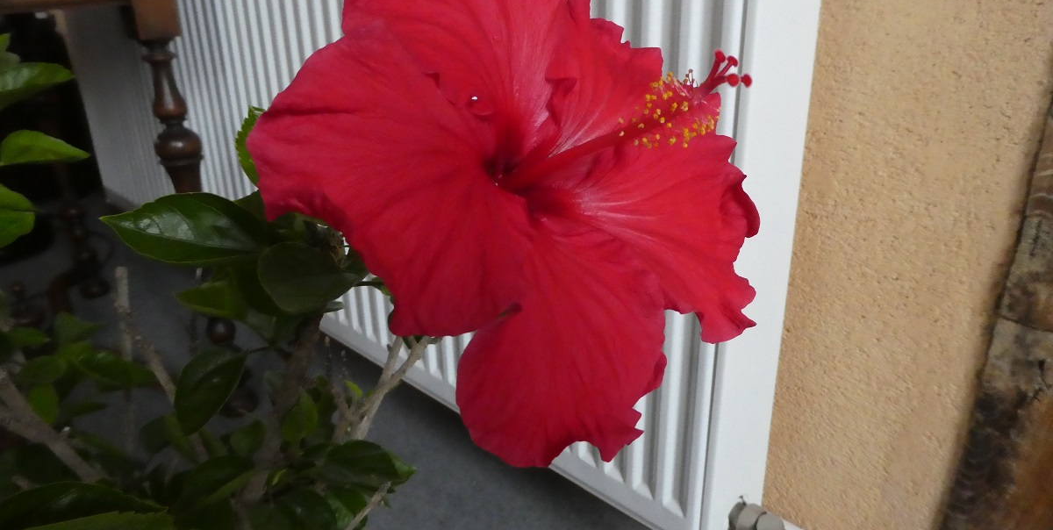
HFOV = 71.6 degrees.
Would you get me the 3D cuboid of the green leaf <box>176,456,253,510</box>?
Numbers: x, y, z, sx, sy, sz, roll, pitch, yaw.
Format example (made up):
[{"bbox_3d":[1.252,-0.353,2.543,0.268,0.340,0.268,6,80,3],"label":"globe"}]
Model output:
[{"bbox_3d":[-0.179,0.125,0.420,0.042,0.023,0.020,-12,23,-26],"label":"green leaf"}]

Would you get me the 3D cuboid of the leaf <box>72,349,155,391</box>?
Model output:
[{"bbox_3d":[-0.271,0.070,0.480,0.050,0.020,0.020,-14,24,-30],"label":"leaf"}]

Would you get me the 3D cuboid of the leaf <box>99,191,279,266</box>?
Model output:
[{"bbox_3d":[-0.130,-0.014,0.280,0.064,0.010,0.036,11,27,-6],"label":"leaf"}]

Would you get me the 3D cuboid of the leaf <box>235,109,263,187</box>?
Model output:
[{"bbox_3d":[-0.134,-0.057,0.360,0.027,0.046,0.016,-9,22,-19],"label":"leaf"}]

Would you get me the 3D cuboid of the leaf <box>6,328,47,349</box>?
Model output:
[{"bbox_3d":[-0.315,0.046,0.460,0.027,0.006,0.018,6,41,12],"label":"leaf"}]

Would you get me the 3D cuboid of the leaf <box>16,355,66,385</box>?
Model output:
[{"bbox_3d":[-0.306,0.066,0.460,0.030,0.008,0.021,-13,46,-12],"label":"leaf"}]

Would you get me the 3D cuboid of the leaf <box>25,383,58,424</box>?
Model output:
[{"bbox_3d":[-0.319,0.091,0.480,0.021,0.025,0.012,-16,25,-35],"label":"leaf"}]

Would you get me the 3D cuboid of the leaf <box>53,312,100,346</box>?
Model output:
[{"bbox_3d":[-0.289,0.042,0.470,0.029,0.009,0.022,-3,53,12],"label":"leaf"}]

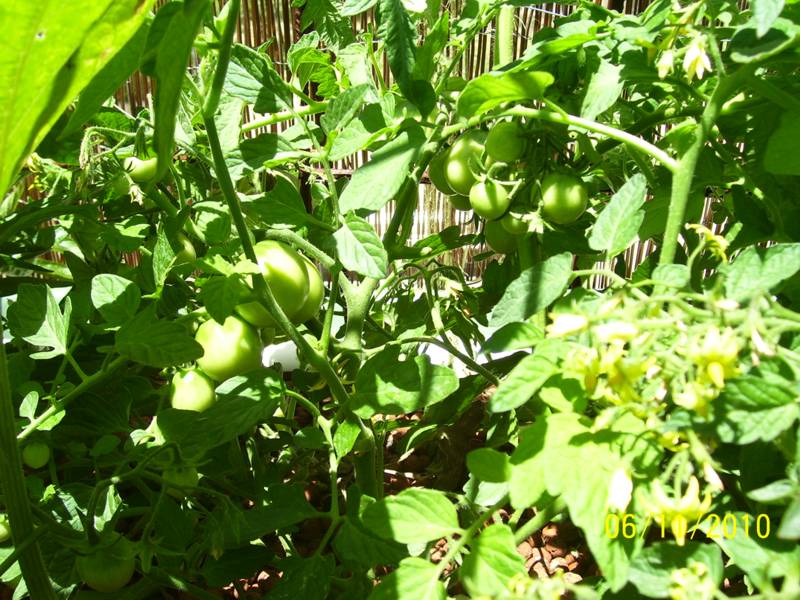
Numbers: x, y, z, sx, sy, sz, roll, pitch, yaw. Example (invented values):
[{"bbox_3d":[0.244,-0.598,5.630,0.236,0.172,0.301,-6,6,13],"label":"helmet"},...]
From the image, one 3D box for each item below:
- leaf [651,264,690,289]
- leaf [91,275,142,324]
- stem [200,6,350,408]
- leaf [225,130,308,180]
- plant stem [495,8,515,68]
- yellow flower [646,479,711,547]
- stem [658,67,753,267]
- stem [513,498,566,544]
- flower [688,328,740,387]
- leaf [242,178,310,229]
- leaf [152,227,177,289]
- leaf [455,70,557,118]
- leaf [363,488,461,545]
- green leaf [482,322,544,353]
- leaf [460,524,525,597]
[{"bbox_3d":[0.153,-0.013,0.550,0.022,0.006,0.016,2,53,1],"label":"leaf"},{"bbox_3d":[-0.264,-0.001,0.900,0.046,0.049,0.012,5,21,-2],"label":"leaf"},{"bbox_3d":[-0.126,-0.065,0.941,0.067,0.441,0.018,-4,34,13],"label":"stem"},{"bbox_3d":[-0.104,-0.113,0.760,0.064,0.017,0.046,-6,57,-4],"label":"leaf"},{"bbox_3d":[0.102,-0.257,0.948,0.017,0.065,0.017,4,36,10],"label":"plant stem"},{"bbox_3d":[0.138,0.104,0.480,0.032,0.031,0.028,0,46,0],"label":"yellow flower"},{"bbox_3d":[0.189,-0.082,0.623,0.025,0.145,0.015,19,38,11],"label":"stem"},{"bbox_3d":[0.108,0.171,0.750,0.052,0.011,0.011,-38,71,13],"label":"stem"},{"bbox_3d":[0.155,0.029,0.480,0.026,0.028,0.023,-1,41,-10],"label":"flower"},{"bbox_3d":[-0.099,-0.078,0.780,0.054,0.015,0.044,8,60,1],"label":"leaf"},{"bbox_3d":[-0.223,-0.039,0.920,0.026,0.060,0.014,-8,18,-16],"label":"leaf"},{"bbox_3d":[0.082,-0.159,0.750,0.076,0.018,0.050,-11,52,-5],"label":"leaf"},{"bbox_3d":[0.009,0.160,0.720,0.071,0.015,0.044,1,56,1],"label":"leaf"},{"bbox_3d":[0.098,0.033,0.840,0.055,0.016,0.034,0,37,0],"label":"green leaf"},{"bbox_3d":[0.067,0.187,0.700,0.042,0.014,0.054,-24,65,-19],"label":"leaf"}]

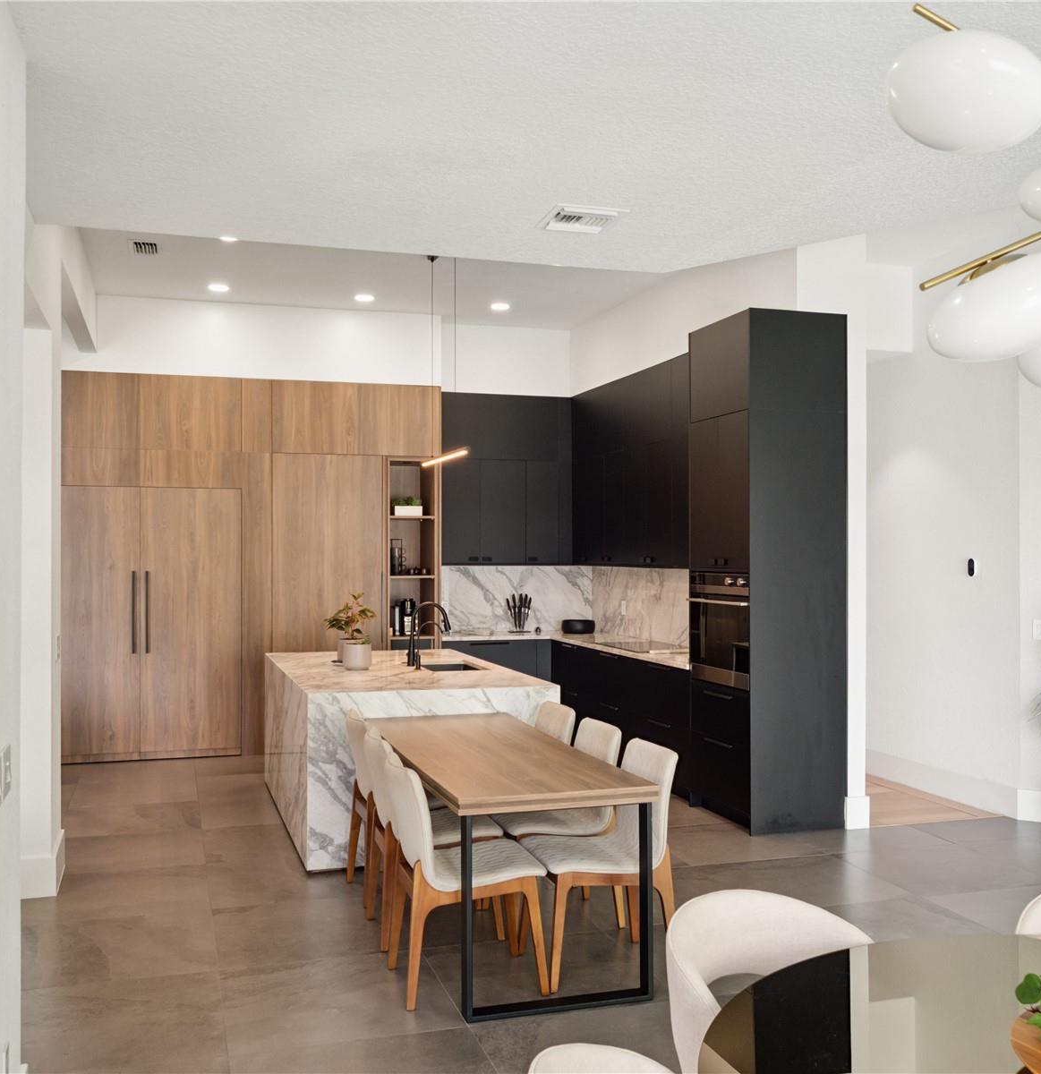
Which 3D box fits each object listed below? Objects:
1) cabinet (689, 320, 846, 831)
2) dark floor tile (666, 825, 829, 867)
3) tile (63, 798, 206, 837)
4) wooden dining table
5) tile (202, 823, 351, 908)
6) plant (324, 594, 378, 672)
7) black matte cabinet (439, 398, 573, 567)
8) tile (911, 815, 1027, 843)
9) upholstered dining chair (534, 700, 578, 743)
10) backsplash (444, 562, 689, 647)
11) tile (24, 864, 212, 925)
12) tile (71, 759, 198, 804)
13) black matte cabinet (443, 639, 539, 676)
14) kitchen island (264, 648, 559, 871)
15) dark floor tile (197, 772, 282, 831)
[{"bbox_3d":[1.518,0.206,7.191,0.635,3.057,0.808,0,-1,-17],"label":"cabinet"},{"bbox_3d":[1.159,1.726,6.488,0.802,0.014,0.802,0,-1,-17],"label":"dark floor tile"},{"bbox_3d":[-2.384,1.739,7.109,0.802,0.015,0.818,0,-1,-17],"label":"tile"},{"bbox_3d":[-0.148,1.318,5.117,0.758,0.766,2.107,0,-1,-17],"label":"wooden dining table"},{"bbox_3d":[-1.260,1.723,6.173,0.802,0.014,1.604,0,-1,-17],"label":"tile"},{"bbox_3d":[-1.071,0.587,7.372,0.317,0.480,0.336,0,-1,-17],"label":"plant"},{"bbox_3d":[-0.205,-0.510,10.586,1.331,1.534,0.335,0,-1,-17],"label":"black matte cabinet"},{"bbox_3d":[2.743,1.738,6.833,0.733,0.015,0.498,0,-1,-17],"label":"tile"},{"bbox_3d":[-0.050,1.280,5.742,0.547,0.859,0.466,0,-1,-17],"label":"upholstered dining chair"},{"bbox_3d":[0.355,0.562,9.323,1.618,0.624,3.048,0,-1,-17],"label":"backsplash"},{"bbox_3d":[-1.915,1.718,5.564,0.802,0.015,0.818,0,-1,-17],"label":"tile"},{"bbox_3d":[-2.735,1.754,8.263,0.802,0.015,1.555,0,-1,-17],"label":"tile"},{"bbox_3d":[-0.335,1.340,10.375,0.883,0.864,0.595,0,-1,-17],"label":"black matte cabinet"},{"bbox_3d":[-0.801,1.280,7.295,1.361,0.909,2.438,0,-1,-17],"label":"kitchen island"},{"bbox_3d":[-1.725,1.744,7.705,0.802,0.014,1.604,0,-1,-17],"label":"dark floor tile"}]

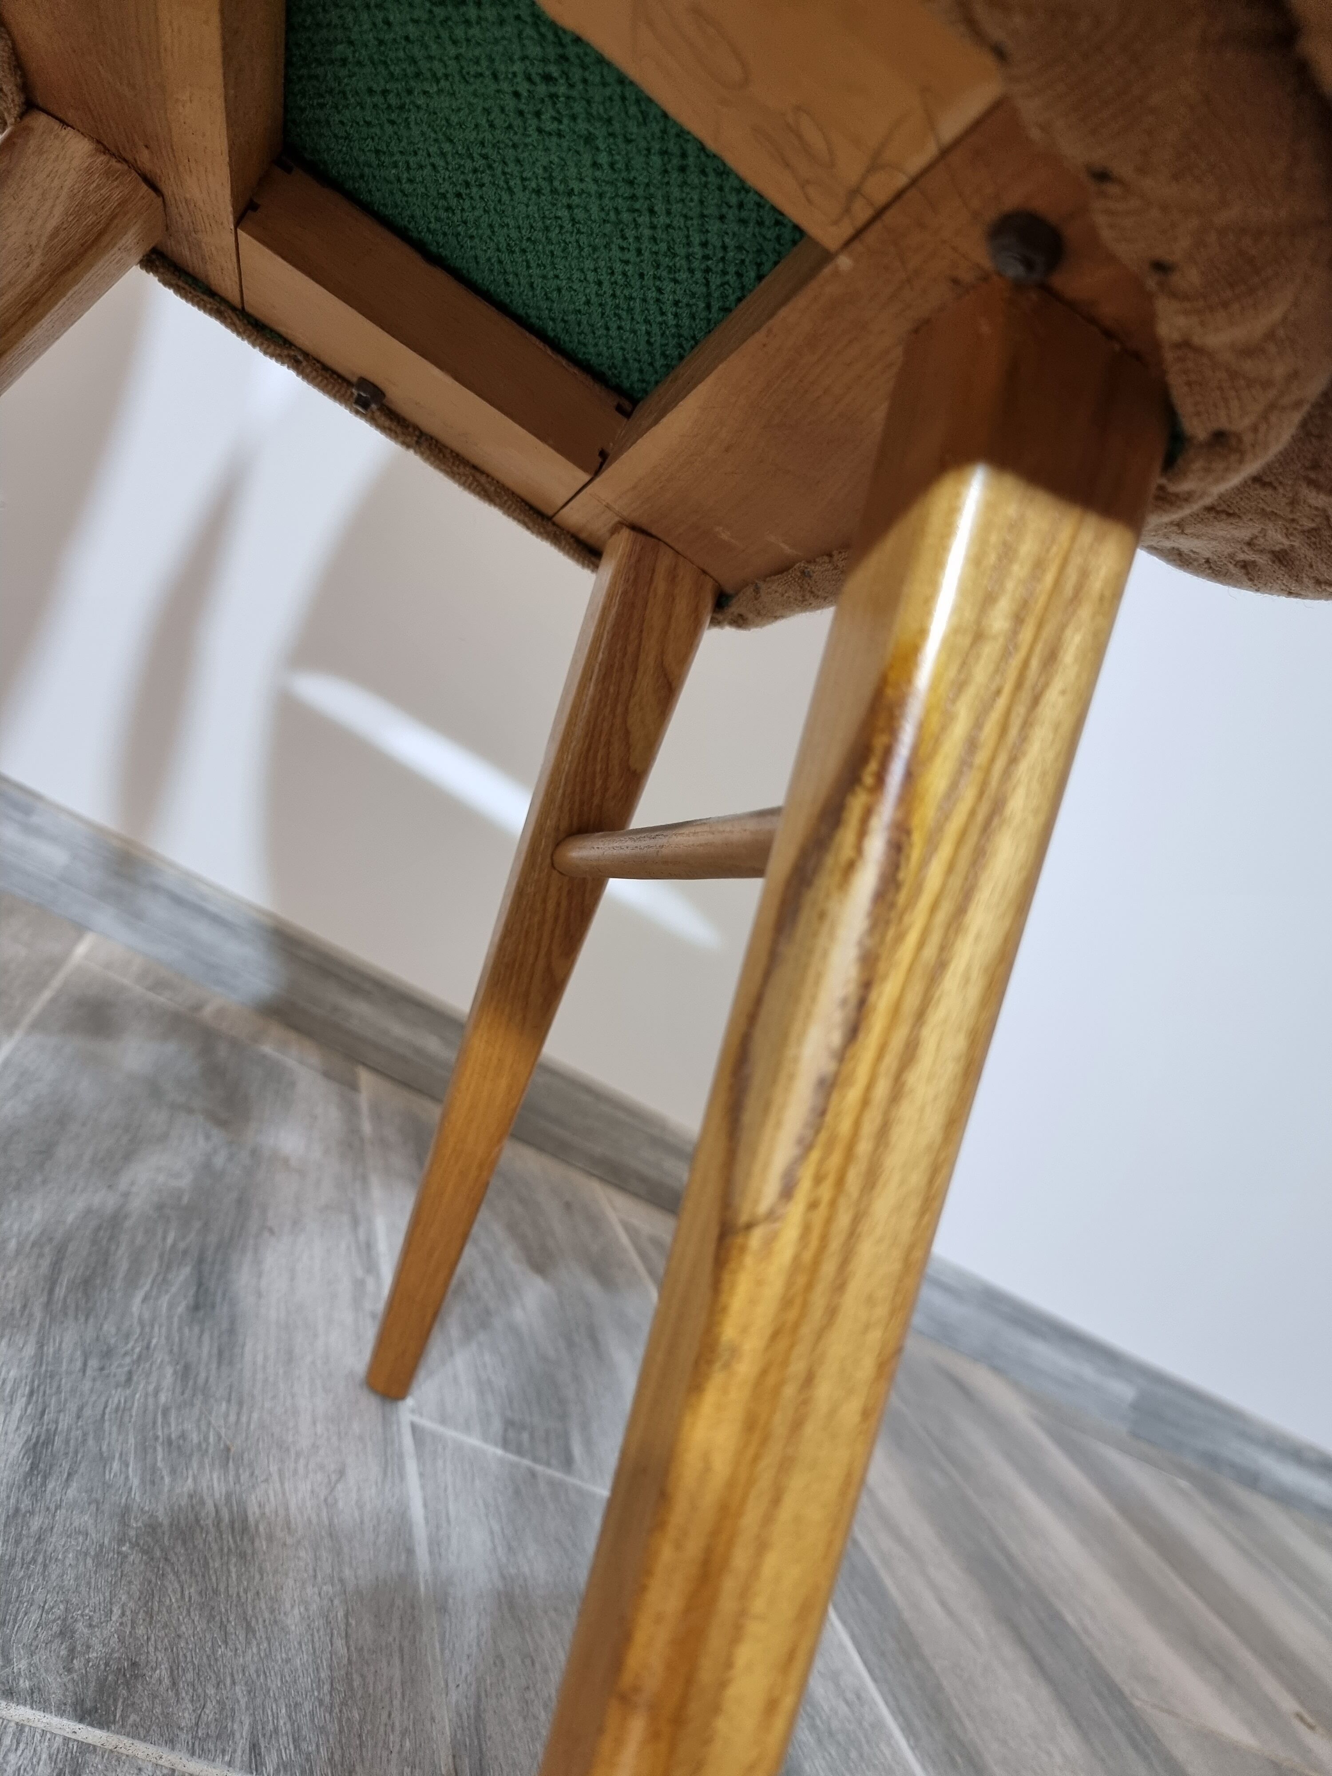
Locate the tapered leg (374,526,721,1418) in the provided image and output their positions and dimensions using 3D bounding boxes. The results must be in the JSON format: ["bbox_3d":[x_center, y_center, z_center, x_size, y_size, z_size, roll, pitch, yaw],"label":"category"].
[{"bbox_3d":[-0.066,0.050,0.541,0.044,0.398,0.042,16,10,-18],"label":"tapered leg"}]

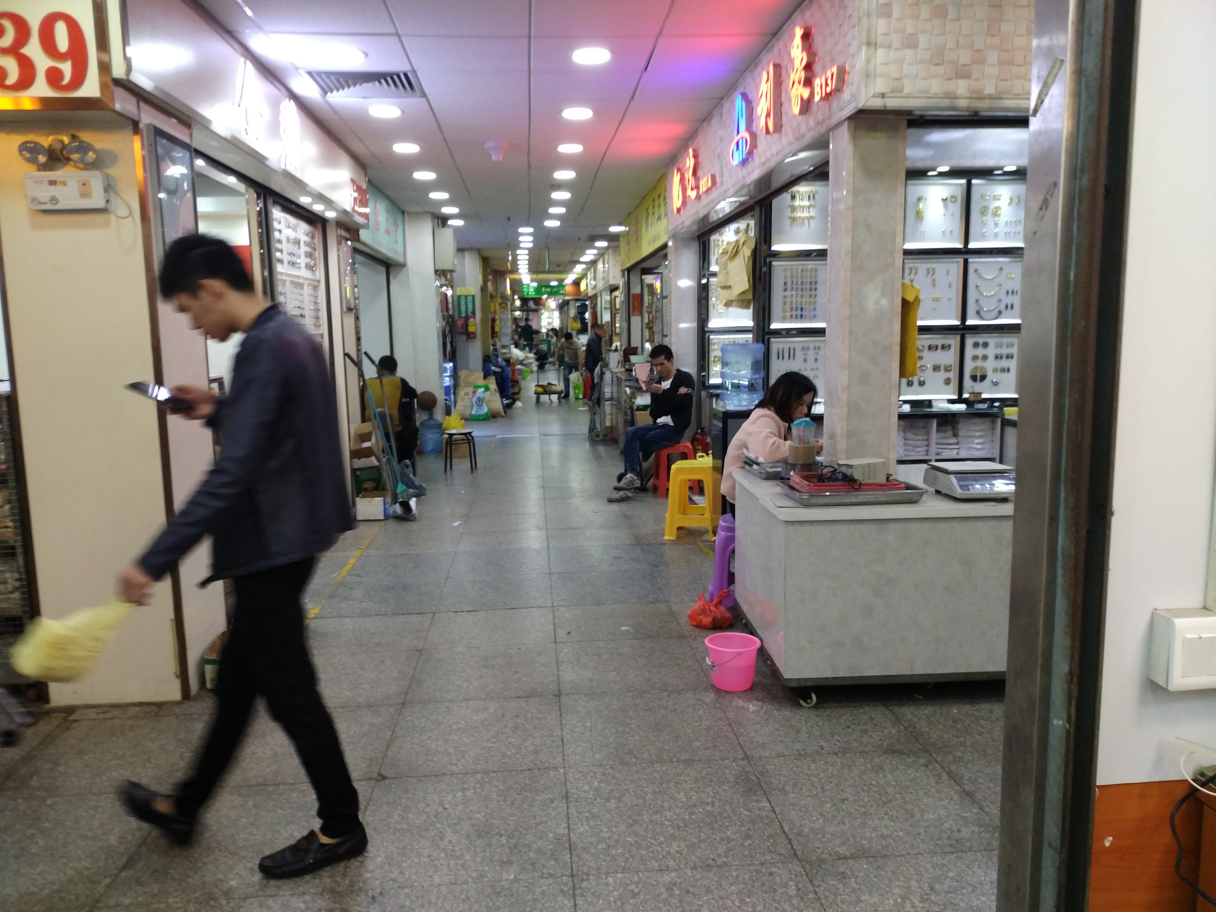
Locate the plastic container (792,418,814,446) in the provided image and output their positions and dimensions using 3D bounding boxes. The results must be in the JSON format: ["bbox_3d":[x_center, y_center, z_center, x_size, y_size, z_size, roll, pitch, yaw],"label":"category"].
[{"bbox_3d":[0.834,-0.110,4.058,0.107,0.130,0.107,-2,7,-4],"label":"plastic container"}]

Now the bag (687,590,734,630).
[{"bbox_3d":[0.487,0.714,4.497,0.220,0.165,0.200,-2,8,-4],"label":"bag"}]

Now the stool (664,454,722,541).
[{"bbox_3d":[0.574,0.295,6.411,0.350,0.480,0.340,0,8,8],"label":"stool"}]

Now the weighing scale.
[{"bbox_3d":[1.385,0.093,3.552,0.290,0.110,0.320,-1,7,-2],"label":"weighing scale"}]

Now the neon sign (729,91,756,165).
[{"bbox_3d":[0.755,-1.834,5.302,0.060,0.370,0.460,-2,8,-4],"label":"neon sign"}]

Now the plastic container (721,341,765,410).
[{"bbox_3d":[0.846,-0.493,5.974,0.275,0.415,0.275,-2,8,-4],"label":"plastic container"}]

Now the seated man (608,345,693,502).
[{"bbox_3d":[0.371,-0.296,8.062,0.730,1.280,0.480,-6,9,-32],"label":"seated man"}]

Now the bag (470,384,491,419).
[{"bbox_3d":[-2.022,-0.847,14.956,0.320,0.550,0.200,-1,8,2],"label":"bag"}]

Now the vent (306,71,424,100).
[{"bbox_3d":[-1.359,-2.108,5.368,0.600,0.040,0.600,-2,8,-4],"label":"vent"}]

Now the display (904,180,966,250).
[{"bbox_3d":[2.143,-1.590,6.277,0.415,0.445,0.070,-2,7,-4],"label":"display"}]

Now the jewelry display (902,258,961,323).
[{"bbox_3d":[2.142,-1.099,6.340,0.415,0.430,0.070,-2,7,-4],"label":"jewelry display"}]

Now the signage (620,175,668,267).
[{"bbox_3d":[0.378,-2.537,10.673,0.070,0.610,4.350,-2,8,-4],"label":"signage"}]

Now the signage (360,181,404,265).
[{"bbox_3d":[-2.397,-2.415,9.866,0.160,0.630,3.050,-2,7,-4],"label":"signage"}]

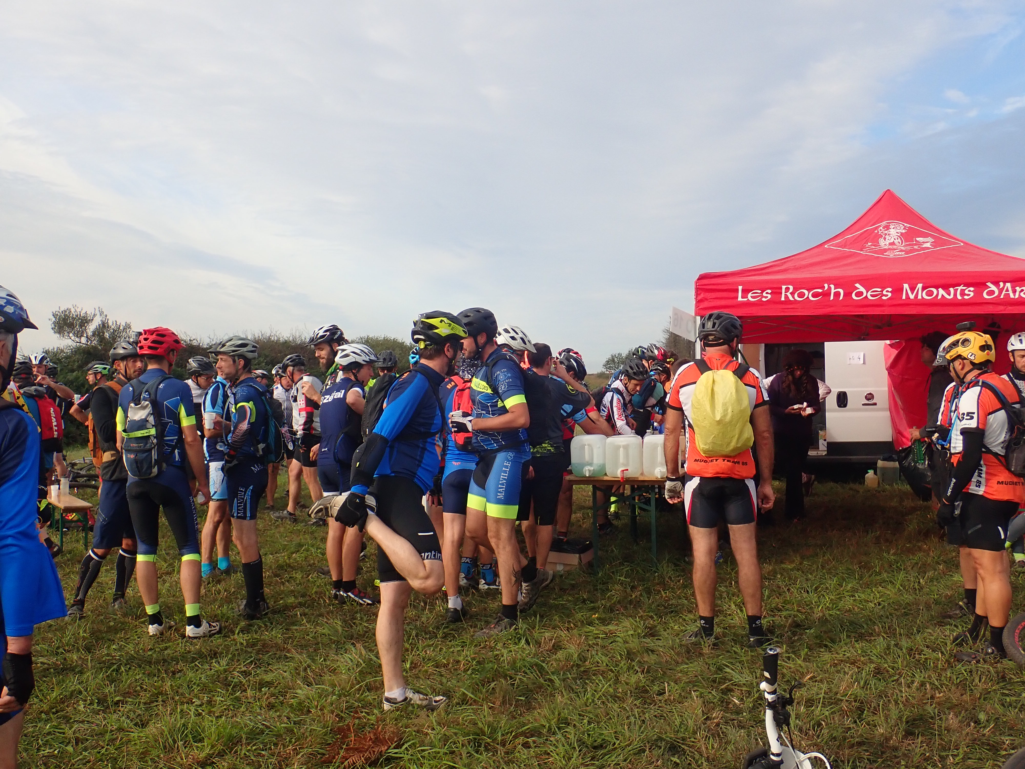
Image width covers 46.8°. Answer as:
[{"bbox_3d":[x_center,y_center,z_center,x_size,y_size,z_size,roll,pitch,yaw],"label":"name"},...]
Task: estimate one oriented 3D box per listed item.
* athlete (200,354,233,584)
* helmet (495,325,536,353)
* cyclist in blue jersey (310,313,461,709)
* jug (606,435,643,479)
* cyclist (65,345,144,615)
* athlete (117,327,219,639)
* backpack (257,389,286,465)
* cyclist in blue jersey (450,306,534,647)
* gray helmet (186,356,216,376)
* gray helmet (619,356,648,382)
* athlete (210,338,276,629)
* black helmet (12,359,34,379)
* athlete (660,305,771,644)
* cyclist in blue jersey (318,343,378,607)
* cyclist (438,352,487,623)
[{"bbox_3d":[-2.273,0.622,9.200,0.420,1.750,0.480,-1,0,-12],"label":"athlete"},{"bbox_3d":[0.018,-0.301,7.800,0.290,0.180,0.210,18,4,12],"label":"helmet"},{"bbox_3d":[-0.566,0.577,5.420,0.680,1.820,0.540,0,0,-12],"label":"cyclist in blue jersey"},{"bbox_3d":[0.824,0.517,8.730,0.260,0.305,0.340,-1,0,6],"label":"jug"},{"bbox_3d":[-2.676,0.620,7.800,0.520,1.800,0.580,0,0,40],"label":"cyclist"},{"bbox_3d":[-2.018,0.567,6.900,0.580,1.800,0.480,-1,0,31],"label":"athlete"},{"bbox_3d":[-1.552,0.271,7.640,0.220,0.480,0.280,-6,0,-3],"label":"backpack"},{"bbox_3d":[-0.090,0.494,6.800,0.520,1.860,0.520,-1,0,-30],"label":"cyclist in blue jersey"},{"bbox_3d":[-2.705,-0.160,10.300,0.285,0.175,0.210,17,10,33],"label":"gray helmet"},{"bbox_3d":[1.075,-0.138,10.500,0.285,0.180,0.210,28,14,28],"label":"gray helmet"},{"bbox_3d":[-1.734,0.604,7.600,0.440,1.810,0.520,0,0,-2],"label":"athlete"},{"bbox_3d":[-5.209,-0.162,12.600,0.210,0.180,0.280,0,0,-18],"label":"black helmet"},{"bbox_3d":[1.149,0.529,6.600,0.630,1.860,0.450,0,0,-3],"label":"athlete"},{"bbox_3d":[-1.114,0.611,8.100,0.480,1.780,0.500,0,0,-41],"label":"cyclist in blue jersey"},{"bbox_3d":[-0.266,0.564,7.350,0.500,1.750,0.420,-1,0,-27],"label":"cyclist"}]

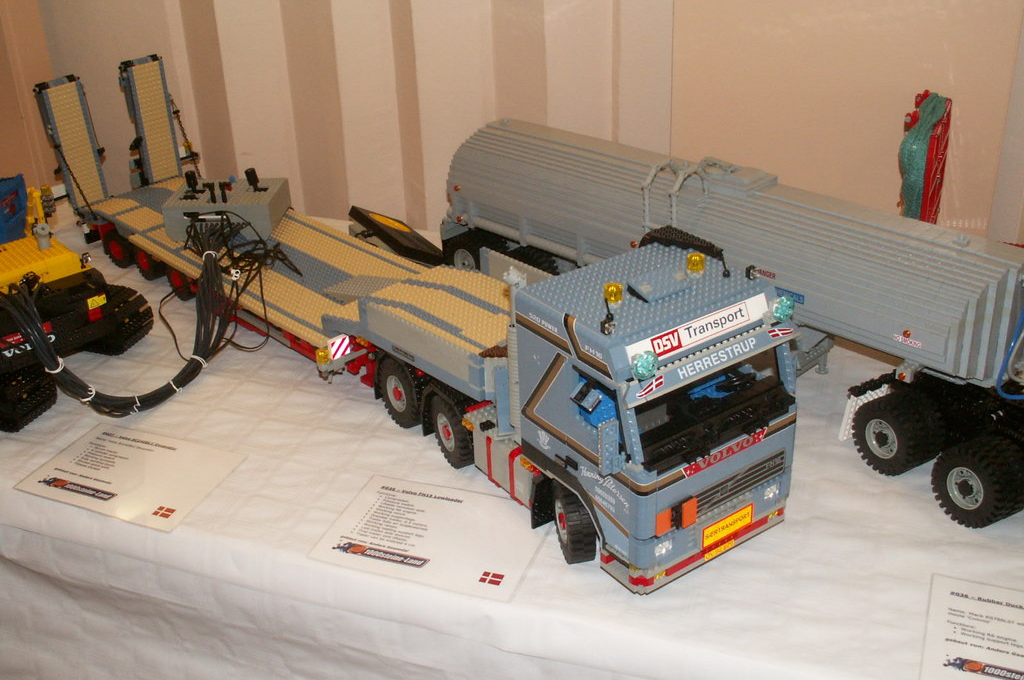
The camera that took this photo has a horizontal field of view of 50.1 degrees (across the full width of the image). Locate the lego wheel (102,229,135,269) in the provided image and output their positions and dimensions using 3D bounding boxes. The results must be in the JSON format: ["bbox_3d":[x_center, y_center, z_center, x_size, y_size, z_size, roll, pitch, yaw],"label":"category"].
[{"bbox_3d":[-0.617,-0.147,1.739,0.061,0.061,0.026,17,34,32],"label":"lego wheel"}]

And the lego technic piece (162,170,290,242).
[{"bbox_3d":[-0.426,-0.214,1.638,0.160,0.093,0.108,0,29,5],"label":"lego technic piece"}]

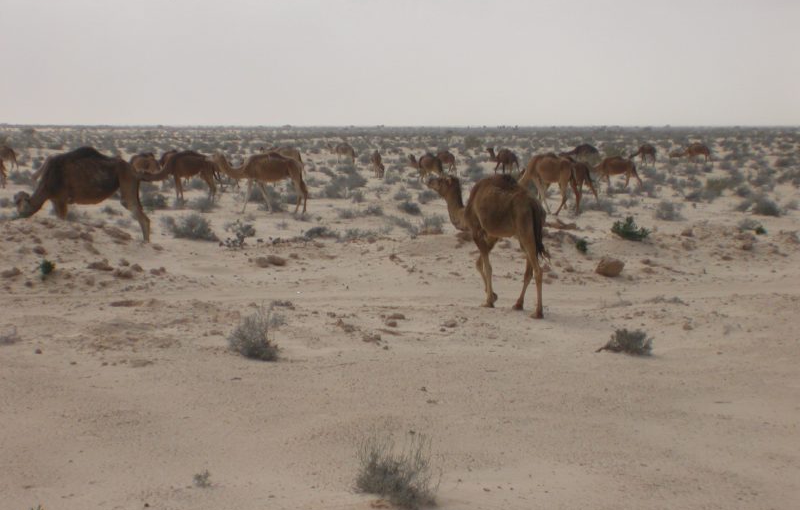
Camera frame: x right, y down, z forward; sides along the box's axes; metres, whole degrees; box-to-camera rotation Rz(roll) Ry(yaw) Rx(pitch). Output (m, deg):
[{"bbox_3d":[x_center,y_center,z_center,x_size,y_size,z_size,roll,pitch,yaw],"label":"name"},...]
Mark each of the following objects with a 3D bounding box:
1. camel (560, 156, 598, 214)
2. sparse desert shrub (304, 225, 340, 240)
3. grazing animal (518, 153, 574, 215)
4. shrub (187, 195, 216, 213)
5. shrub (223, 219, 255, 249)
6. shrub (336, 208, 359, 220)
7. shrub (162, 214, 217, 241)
[{"bbox_3d":[5.559,-2.293,107.500,2.300,1.930,0.620,2,3,45],"label":"camel"},{"bbox_3d":[-1.819,-0.518,76.000,0.800,0.300,0.600,0,2,0],"label":"sparse desert shrub"},{"bbox_3d":[4.442,-2.270,104.500,2.300,1.950,0.620,2,3,38],"label":"grazing animal"},{"bbox_3d":[-5.988,-1.523,98.300,0.902,0.514,0.812,0,2,0],"label":"shrub"},{"bbox_3d":[-3.187,-0.405,64.300,0.628,0.560,0.566,0,2,0],"label":"shrub"},{"bbox_3d":[-1.531,-1.210,95.000,0.640,0.350,0.580,0,2,0],"label":"shrub"},{"bbox_3d":[-4.629,-0.608,72.000,1.237,0.619,1.100,0,2,0],"label":"shrub"}]

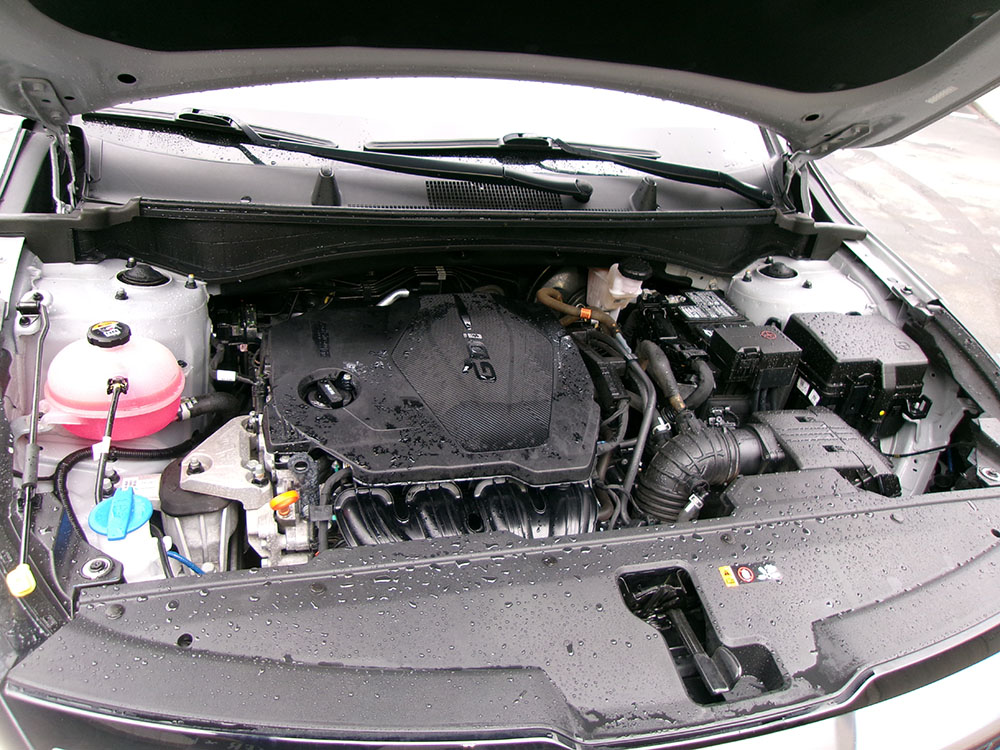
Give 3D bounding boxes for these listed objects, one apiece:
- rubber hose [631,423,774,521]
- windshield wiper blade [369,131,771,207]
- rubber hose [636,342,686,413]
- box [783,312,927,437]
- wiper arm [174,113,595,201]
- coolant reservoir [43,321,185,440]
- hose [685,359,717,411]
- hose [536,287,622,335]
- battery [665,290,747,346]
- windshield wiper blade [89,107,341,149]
[{"bbox_3d":[0.311,0.154,1.189,0.209,0.179,0.128,-3,34,-17],"label":"rubber hose"},{"bbox_3d":[0.146,-0.419,1.565,0.827,0.048,0.170,2,50,-10],"label":"windshield wiper blade"},{"bbox_3d":[0.267,0.005,1.278,0.056,0.066,0.199,2,33,-10],"label":"rubber hose"},{"bbox_3d":[0.645,0.000,1.467,0.199,0.164,0.182,-3,34,-17],"label":"box"},{"bbox_3d":[-0.200,-0.411,1.441,0.774,0.063,0.070,10,49,-5],"label":"wiper arm"},{"bbox_3d":[-0.539,0.008,1.091,0.182,0.172,0.138,-3,34,-17],"label":"coolant reservoir"},{"bbox_3d":[0.320,0.024,1.308,0.071,0.087,0.087,-3,34,-17],"label":"hose"},{"bbox_3d":[0.142,-0.106,1.411,0.164,0.056,0.061,27,37,27],"label":"hose"},{"bbox_3d":[0.372,-0.020,1.485,0.172,0.192,0.240,-3,34,-17],"label":"battery"},{"bbox_3d":[-0.529,-0.461,1.433,0.472,0.051,0.042,7,56,-4],"label":"windshield wiper blade"}]

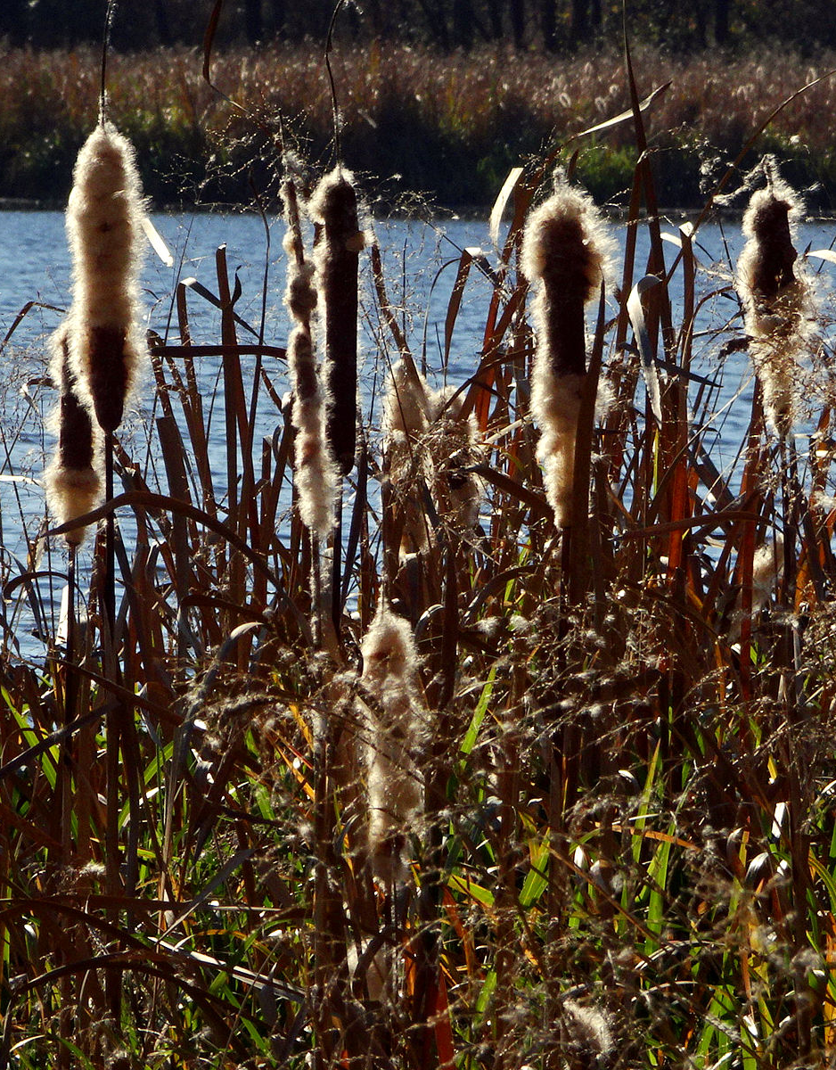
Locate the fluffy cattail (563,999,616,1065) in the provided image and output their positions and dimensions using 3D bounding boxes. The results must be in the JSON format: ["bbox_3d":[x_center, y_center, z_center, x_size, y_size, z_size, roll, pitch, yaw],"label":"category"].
[{"bbox_3d":[0.103,0.299,6.300,0.032,0.042,0.027,0,3,0],"label":"fluffy cattail"}]

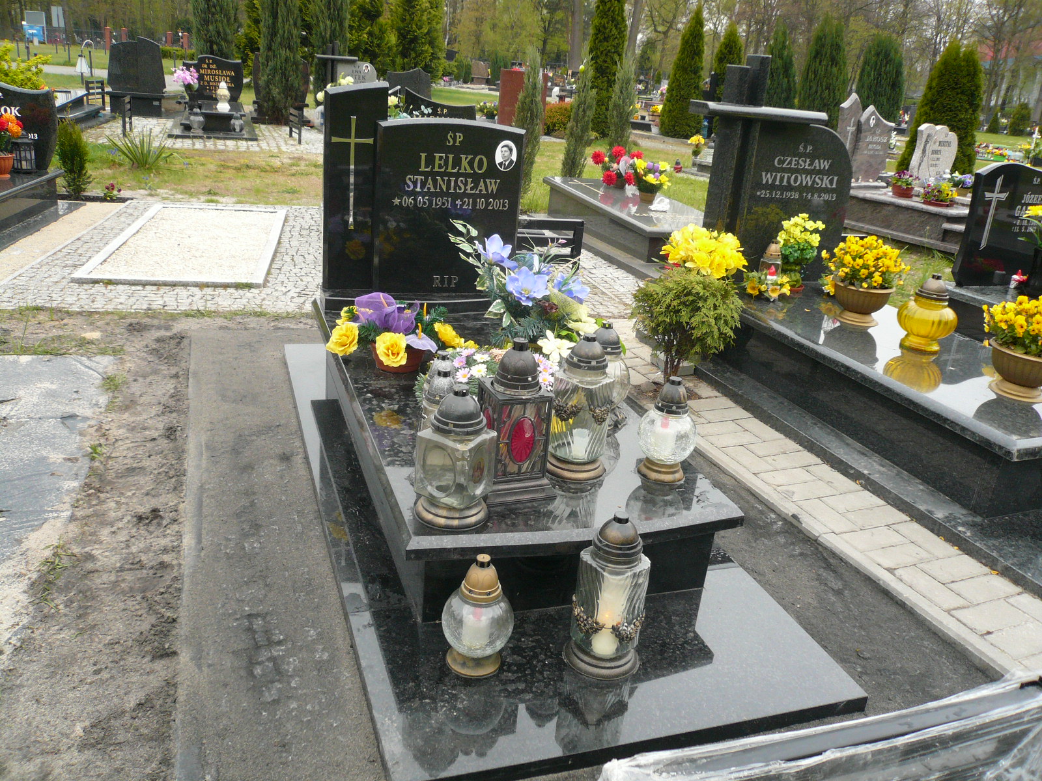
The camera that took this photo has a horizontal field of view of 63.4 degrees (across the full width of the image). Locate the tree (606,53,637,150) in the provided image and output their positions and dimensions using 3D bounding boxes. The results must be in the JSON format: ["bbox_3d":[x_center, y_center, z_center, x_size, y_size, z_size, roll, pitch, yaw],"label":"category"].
[{"bbox_3d":[1.497,-4.244,12.500,0.440,1.550,0.440,-2,22,-20],"label":"tree"}]

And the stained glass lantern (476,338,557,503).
[{"bbox_3d":[-0.017,0.057,1.983,0.178,0.368,0.178,-4,23,-23],"label":"stained glass lantern"}]

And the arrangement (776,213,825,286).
[{"bbox_3d":[1.298,-0.655,3.930,0.230,0.340,0.220,-2,22,-20],"label":"arrangement"}]

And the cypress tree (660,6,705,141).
[{"bbox_3d":[3.314,-6.504,17.200,0.880,2.600,0.880,-2,22,-20],"label":"cypress tree"}]

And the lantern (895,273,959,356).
[{"bbox_3d":[1.558,-0.298,3.222,0.214,0.293,0.214,-2,22,-19],"label":"lantern"}]

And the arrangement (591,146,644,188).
[{"bbox_3d":[0.814,-1.869,7.050,0.440,0.350,0.380,-2,22,-20],"label":"arrangement"}]

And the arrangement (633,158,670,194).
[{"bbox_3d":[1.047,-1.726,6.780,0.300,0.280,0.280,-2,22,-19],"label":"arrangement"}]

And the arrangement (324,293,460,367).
[{"bbox_3d":[-0.430,-0.210,2.857,0.450,0.251,0.360,-3,22,-19],"label":"arrangement"}]

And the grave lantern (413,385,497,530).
[{"bbox_3d":[-0.149,0.140,1.906,0.172,0.309,0.172,18,24,32],"label":"grave lantern"}]

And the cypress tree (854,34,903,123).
[{"bbox_3d":[12.611,-10.695,29.648,1.800,3.450,1.800,-2,22,-19],"label":"cypress tree"}]

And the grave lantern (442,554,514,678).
[{"bbox_3d":[-0.086,0.454,1.738,0.150,0.248,0.150,5,21,-2],"label":"grave lantern"}]

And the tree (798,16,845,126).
[{"bbox_3d":[9.315,-9.795,26.409,1.500,3.536,1.500,-3,22,-19],"label":"tree"}]

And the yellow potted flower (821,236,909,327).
[{"bbox_3d":[1.397,-0.447,3.440,0.340,0.350,0.340,-2,22,-20],"label":"yellow potted flower"}]

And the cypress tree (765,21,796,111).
[{"bbox_3d":[5.349,-6.397,17.500,0.720,2.500,0.720,-2,22,-20],"label":"cypress tree"}]

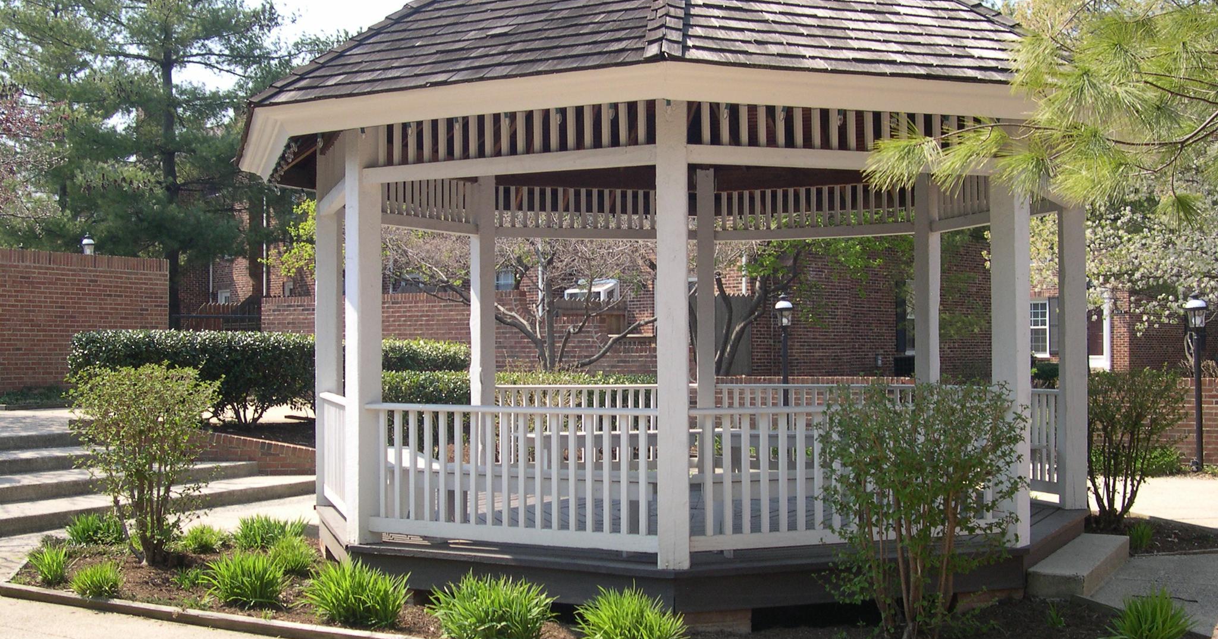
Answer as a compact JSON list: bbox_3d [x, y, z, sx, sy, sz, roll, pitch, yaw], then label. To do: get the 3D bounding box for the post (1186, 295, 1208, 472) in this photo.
[{"bbox_3d":[6.691,0.725,15.200,0.250,2.020,0.250,0,-1,0],"label":"post"}]

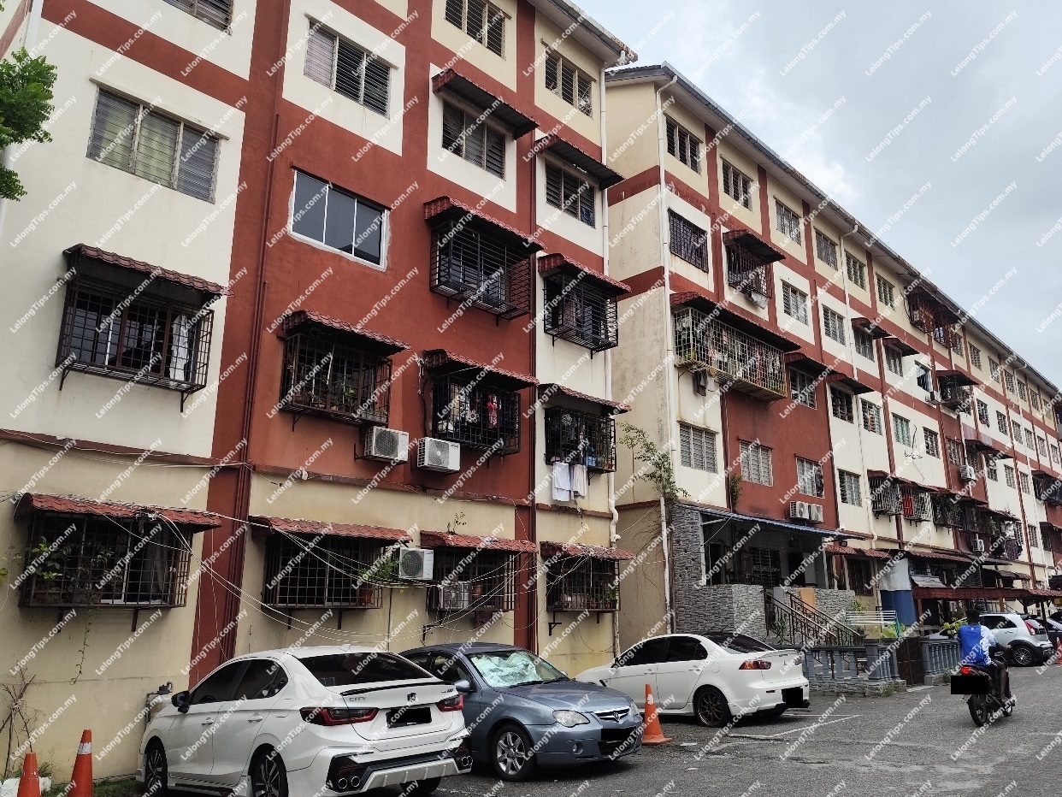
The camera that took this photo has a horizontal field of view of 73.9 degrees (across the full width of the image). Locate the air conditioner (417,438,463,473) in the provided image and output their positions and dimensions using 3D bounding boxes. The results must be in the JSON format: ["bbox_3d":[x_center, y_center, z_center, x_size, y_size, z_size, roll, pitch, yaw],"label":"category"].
[{"bbox_3d":[-1.663,1.014,12.609,0.275,0.485,0.780,-14,-20,43],"label":"air conditioner"}]

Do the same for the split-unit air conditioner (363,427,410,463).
[{"bbox_3d":[-2.401,0.777,11.738,0.290,0.480,0.700,-14,-19,42],"label":"split-unit air conditioner"}]

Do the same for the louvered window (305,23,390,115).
[{"bbox_3d":[-3.328,-6.037,12.995,0.120,1.140,1.725,-14,-19,42],"label":"louvered window"}]

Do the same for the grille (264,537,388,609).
[{"bbox_3d":[-3.073,2.605,10.647,0.500,1.110,1.730,-14,-19,42],"label":"grille"}]

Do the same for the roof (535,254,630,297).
[{"bbox_3d":[1.249,-2.851,16.423,0.910,0.447,2.192,-14,-20,43],"label":"roof"}]

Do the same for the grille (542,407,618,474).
[{"bbox_3d":[1.117,0.940,15.558,0.450,1.190,1.860,-14,-19,42],"label":"grille"}]

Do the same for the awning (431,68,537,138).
[{"bbox_3d":[-0.910,-6.240,15.093,0.700,0.350,2.470,-14,-19,42],"label":"awning"}]

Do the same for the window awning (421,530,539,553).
[{"bbox_3d":[-0.870,2.518,12.425,2.060,0.300,0.750,15,-22,-42],"label":"window awning"}]

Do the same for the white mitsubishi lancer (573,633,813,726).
[{"bbox_3d":[2.740,5.100,13.100,1.760,1.480,4.570,11,-18,-39],"label":"white mitsubishi lancer"}]

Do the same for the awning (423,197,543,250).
[{"bbox_3d":[-0.894,-3.493,14.380,0.843,0.393,2.500,-14,-20,43],"label":"awning"}]

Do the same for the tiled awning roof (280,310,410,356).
[{"bbox_3d":[-2.922,-1.042,11.354,1.830,0.270,0.800,15,-22,-42],"label":"tiled awning roof"}]

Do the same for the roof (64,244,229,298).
[{"bbox_3d":[-5.021,-1.616,9.362,0.930,0.410,1.860,-14,-19,42],"label":"roof"}]

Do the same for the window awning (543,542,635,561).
[{"bbox_3d":[1.235,3.234,14.994,0.710,0.305,2.205,-14,-20,43],"label":"window awning"}]

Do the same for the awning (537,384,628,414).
[{"bbox_3d":[1.276,0.042,15.828,0.630,0.340,2.550,-14,-19,42],"label":"awning"}]

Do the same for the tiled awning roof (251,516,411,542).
[{"bbox_3d":[-2.913,1.949,10.499,2.190,0.330,0.820,15,-22,-42],"label":"tiled awning roof"}]

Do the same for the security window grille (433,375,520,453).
[{"bbox_3d":[-1.019,0.347,13.539,0.469,1.155,1.813,-14,-20,43],"label":"security window grille"}]

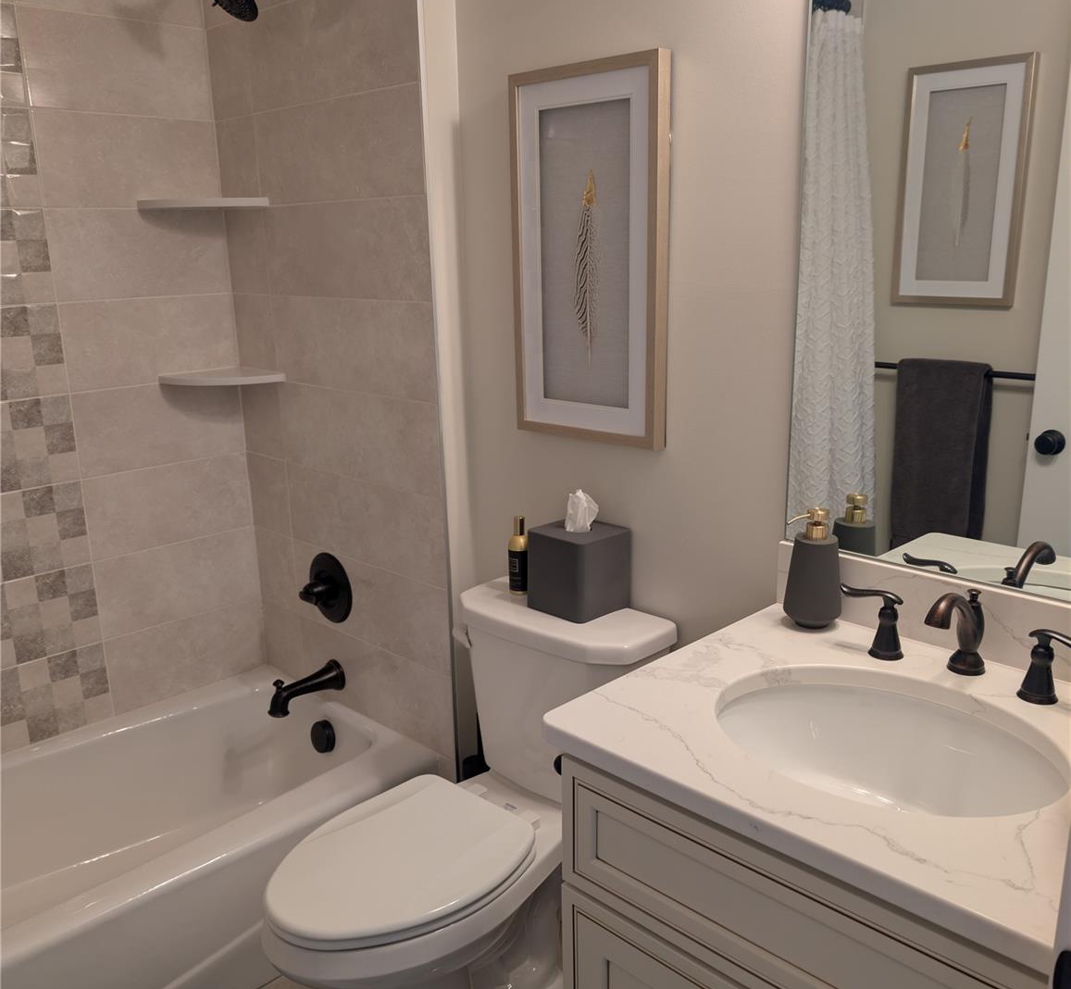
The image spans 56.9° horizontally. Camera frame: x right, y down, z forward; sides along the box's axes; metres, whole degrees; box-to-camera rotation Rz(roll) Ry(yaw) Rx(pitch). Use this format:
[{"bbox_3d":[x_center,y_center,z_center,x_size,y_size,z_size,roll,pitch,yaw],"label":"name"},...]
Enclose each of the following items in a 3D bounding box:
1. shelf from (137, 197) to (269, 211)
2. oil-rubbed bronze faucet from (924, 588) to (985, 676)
[{"bbox_3d":[-0.774,-0.678,2.305,0.212,0.020,0.220,13,20,43],"label":"shelf"},{"bbox_3d":[0.553,0.185,1.302,0.054,0.134,0.158,13,20,43],"label":"oil-rubbed bronze faucet"}]

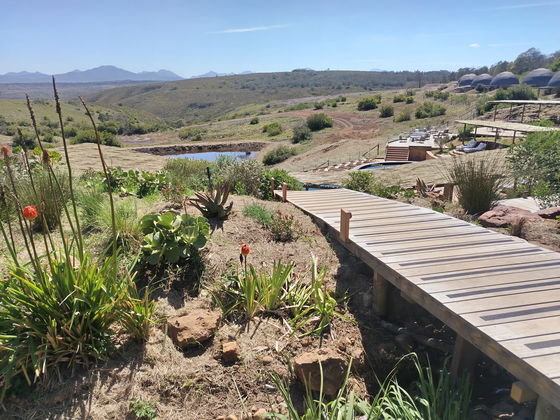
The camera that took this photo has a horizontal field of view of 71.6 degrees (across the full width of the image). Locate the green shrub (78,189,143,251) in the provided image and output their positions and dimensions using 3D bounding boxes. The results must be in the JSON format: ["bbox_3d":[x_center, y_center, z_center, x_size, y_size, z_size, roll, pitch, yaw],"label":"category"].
[{"bbox_3d":[-2.030,0.078,4.540,0.686,0.683,0.617,0,19,0],"label":"green shrub"}]

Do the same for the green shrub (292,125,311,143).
[{"bbox_3d":[2.897,-9.851,50.000,2.500,2.100,2.400,0,19,3],"label":"green shrub"}]

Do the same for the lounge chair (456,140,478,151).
[{"bbox_3d":[18.011,-6.196,37.300,1.900,0.750,0.750,-11,21,-28],"label":"lounge chair"}]

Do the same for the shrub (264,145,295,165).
[{"bbox_3d":[-0.153,-5.644,39.188,3.229,1.931,2.422,0,19,0],"label":"shrub"}]

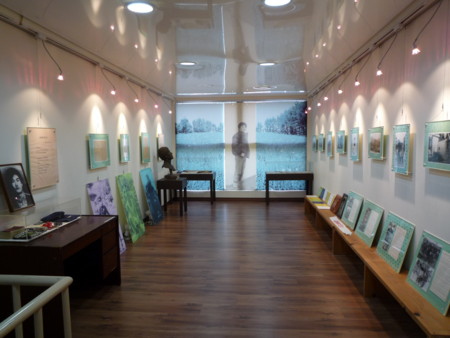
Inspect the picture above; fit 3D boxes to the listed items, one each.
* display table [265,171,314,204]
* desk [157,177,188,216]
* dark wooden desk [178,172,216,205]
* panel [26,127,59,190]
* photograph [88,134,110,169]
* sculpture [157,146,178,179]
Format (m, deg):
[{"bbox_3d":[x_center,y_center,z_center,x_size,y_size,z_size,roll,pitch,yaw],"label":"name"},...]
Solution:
[{"bbox_3d":[1.539,0.458,7.853,1.085,0.744,0.465,0,5,5],"label":"display table"},{"bbox_3d":[-1.104,0.586,6.904,0.527,0.736,0.450,0,5,5],"label":"desk"},{"bbox_3d":[-0.790,0.473,8.075,1.070,0.744,0.465,0,5,5],"label":"dark wooden desk"},{"bbox_3d":[-1.750,-0.108,3.123,0.031,0.564,0.417,0,5,5],"label":"panel"},{"bbox_3d":[-1.636,-0.237,4.245,0.031,0.428,0.527,0,5,5],"label":"photograph"},{"bbox_3d":[-1.183,-0.118,6.855,0.403,0.679,0.279,0,5,5],"label":"sculpture"}]

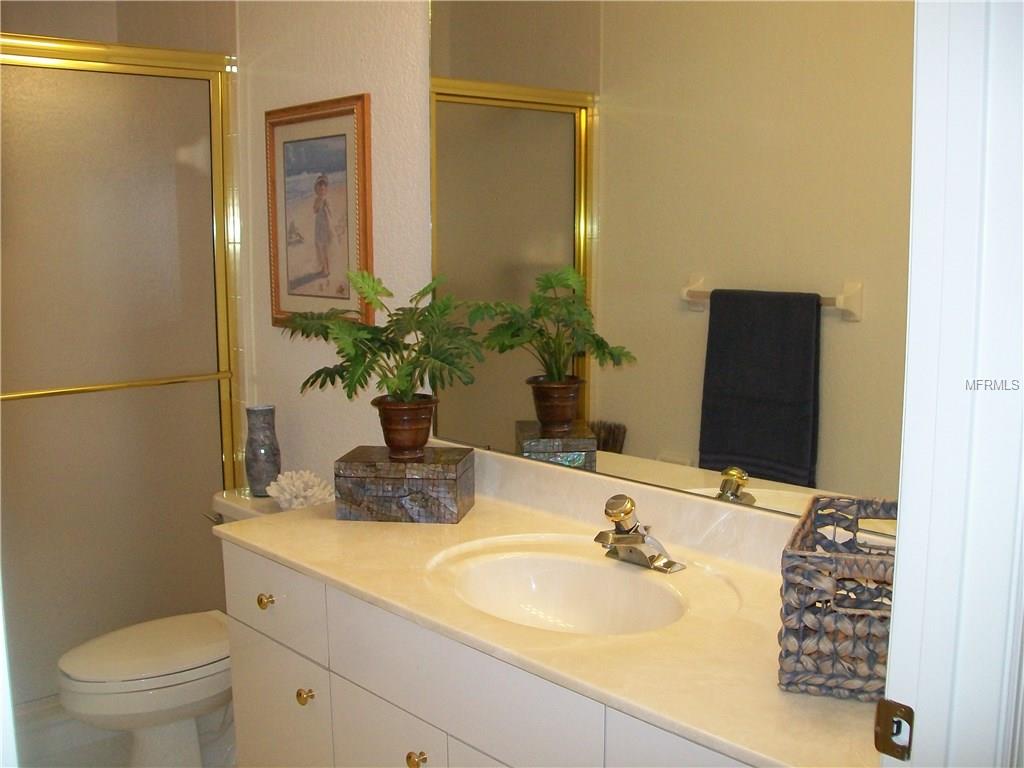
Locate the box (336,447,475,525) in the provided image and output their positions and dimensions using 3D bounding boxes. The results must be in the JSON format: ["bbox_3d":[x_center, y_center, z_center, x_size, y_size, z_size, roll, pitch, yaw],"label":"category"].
[{"bbox_3d":[-0.220,0.208,2.218,0.252,0.120,0.162,1,8,9],"label":"box"}]

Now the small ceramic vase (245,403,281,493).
[{"bbox_3d":[-0.674,0.180,2.857,0.096,0.239,0.096,0,8,5],"label":"small ceramic vase"}]

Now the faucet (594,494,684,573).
[{"bbox_3d":[0.208,0.254,1.847,0.149,0.126,0.150,-7,11,-42],"label":"faucet"}]

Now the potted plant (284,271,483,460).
[{"bbox_3d":[-0.257,-0.039,2.188,0.394,0.380,0.370,0,8,5],"label":"potted plant"}]

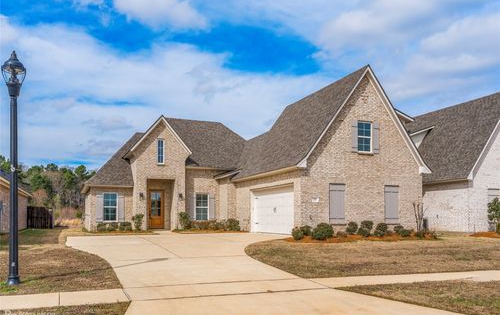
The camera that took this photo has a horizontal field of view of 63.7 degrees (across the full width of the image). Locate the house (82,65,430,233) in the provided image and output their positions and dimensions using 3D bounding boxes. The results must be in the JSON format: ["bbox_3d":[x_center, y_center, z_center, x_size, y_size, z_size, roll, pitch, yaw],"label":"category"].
[{"bbox_3d":[-1.700,0.350,26.300,17.000,8.500,18.500,3,-7,-24],"label":"house"}]

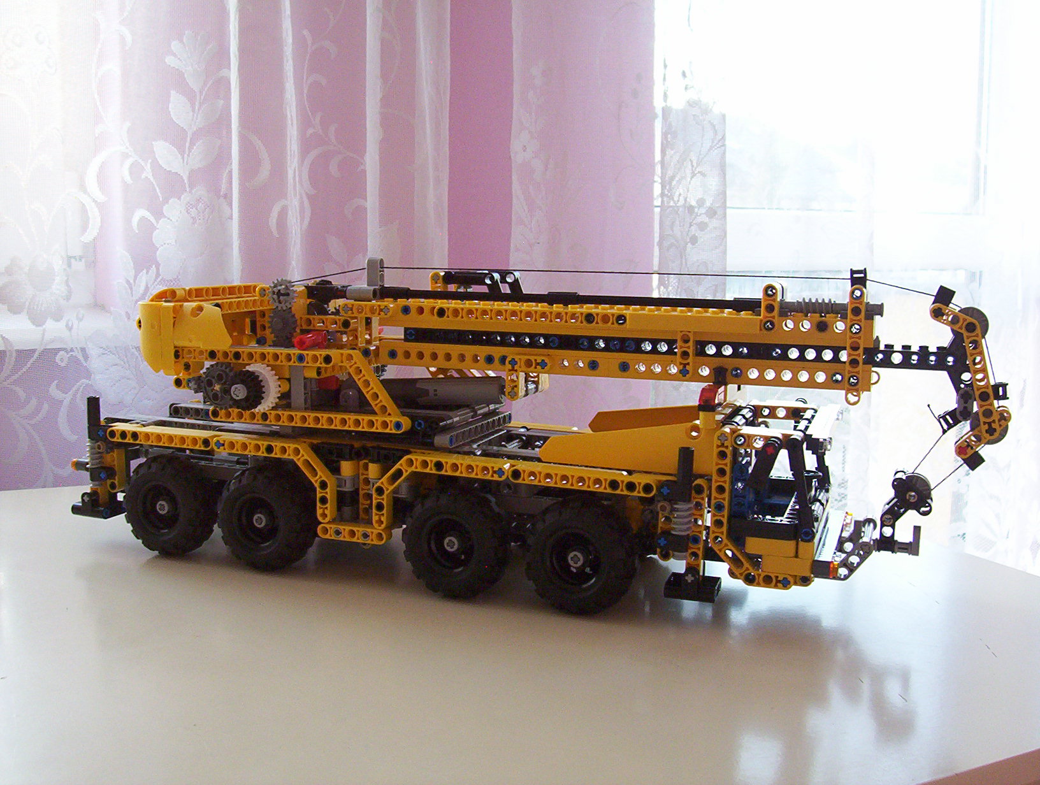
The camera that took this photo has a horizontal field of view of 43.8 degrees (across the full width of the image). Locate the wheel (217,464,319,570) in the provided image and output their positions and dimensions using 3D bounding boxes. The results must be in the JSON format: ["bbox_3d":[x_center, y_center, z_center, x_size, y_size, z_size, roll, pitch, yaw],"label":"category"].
[{"bbox_3d":[-0.133,0.067,0.682,0.052,0.052,0.027,4,8,22],"label":"wheel"}]

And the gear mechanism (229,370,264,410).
[{"bbox_3d":[-0.140,-0.001,0.662,0.022,0.022,0.008,4,8,22],"label":"gear mechanism"}]

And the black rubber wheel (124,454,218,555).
[{"bbox_3d":[-0.190,0.062,0.706,0.052,0.052,0.027,4,8,22],"label":"black rubber wheel"}]

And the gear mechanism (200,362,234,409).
[{"bbox_3d":[-0.156,-0.003,0.680,0.025,0.025,0.008,4,8,22],"label":"gear mechanism"}]

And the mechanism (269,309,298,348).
[{"bbox_3d":[-0.129,-0.036,0.707,0.018,0.019,0.008,4,8,22],"label":"mechanism"}]

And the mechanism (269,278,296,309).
[{"bbox_3d":[-0.130,-0.053,0.707,0.018,0.018,0.008,4,8,22],"label":"mechanism"}]

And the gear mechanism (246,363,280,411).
[{"bbox_3d":[-0.135,-0.003,0.671,0.025,0.025,0.008,4,8,22],"label":"gear mechanism"}]

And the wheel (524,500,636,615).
[{"bbox_3d":[0.028,0.079,0.616,0.052,0.052,0.027,4,8,22],"label":"wheel"}]

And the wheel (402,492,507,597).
[{"bbox_3d":[-0.031,0.075,0.640,0.052,0.052,0.027,4,8,22],"label":"wheel"}]

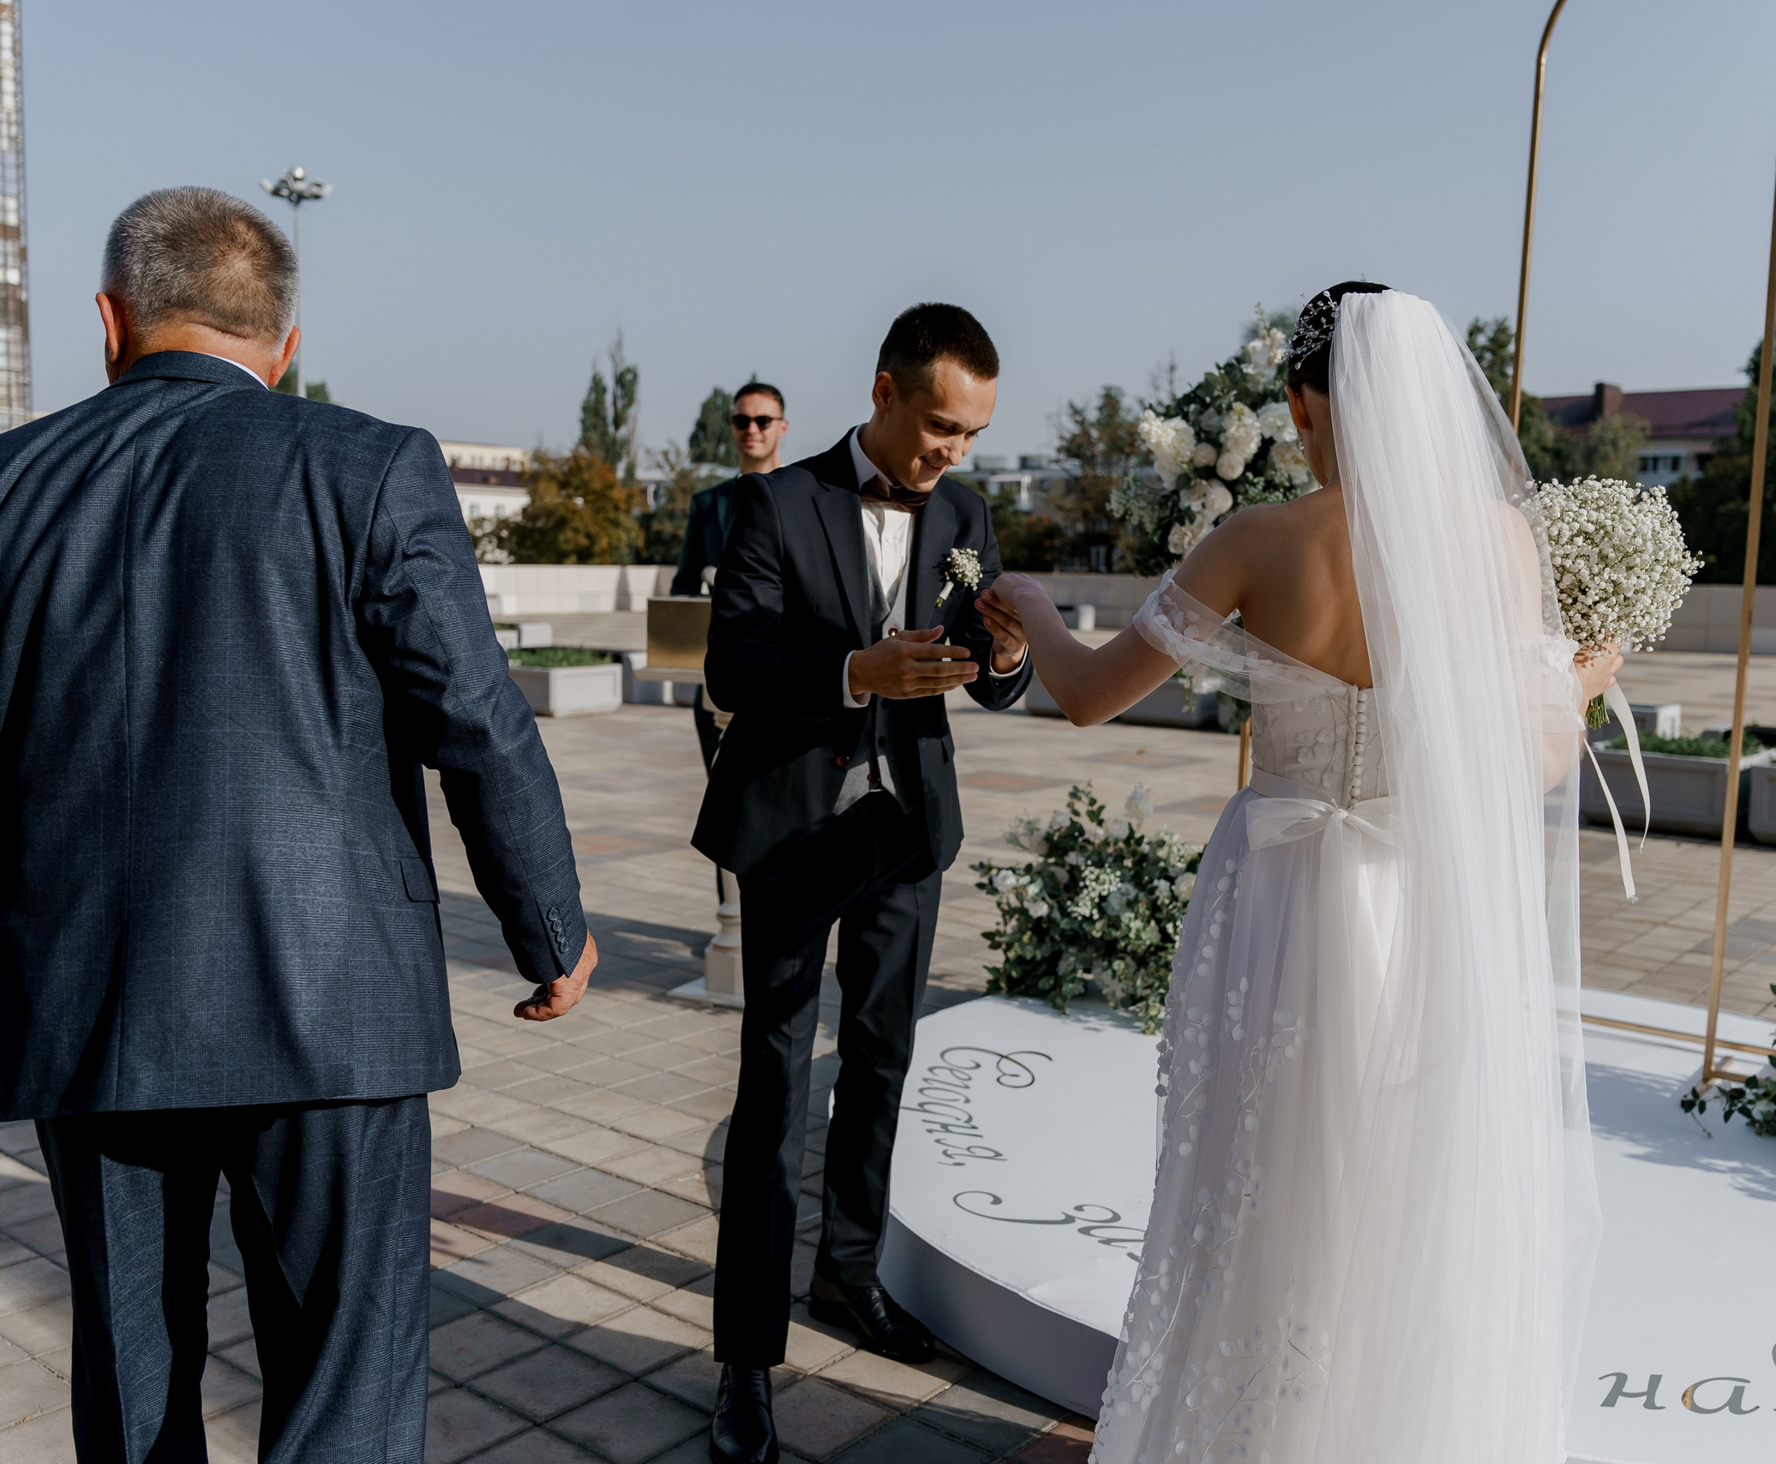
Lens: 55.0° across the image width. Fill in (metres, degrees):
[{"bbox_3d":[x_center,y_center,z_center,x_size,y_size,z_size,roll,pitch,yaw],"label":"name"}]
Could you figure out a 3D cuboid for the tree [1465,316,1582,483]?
[{"bbox_3d":[22.029,-9.341,60.000,5.000,10.475,5.000,1,6,0],"label":"tree"}]

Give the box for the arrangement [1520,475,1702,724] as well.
[{"bbox_3d":[0.999,-0.182,2.360,0.250,0.335,0.250,6,6,0],"label":"arrangement"}]

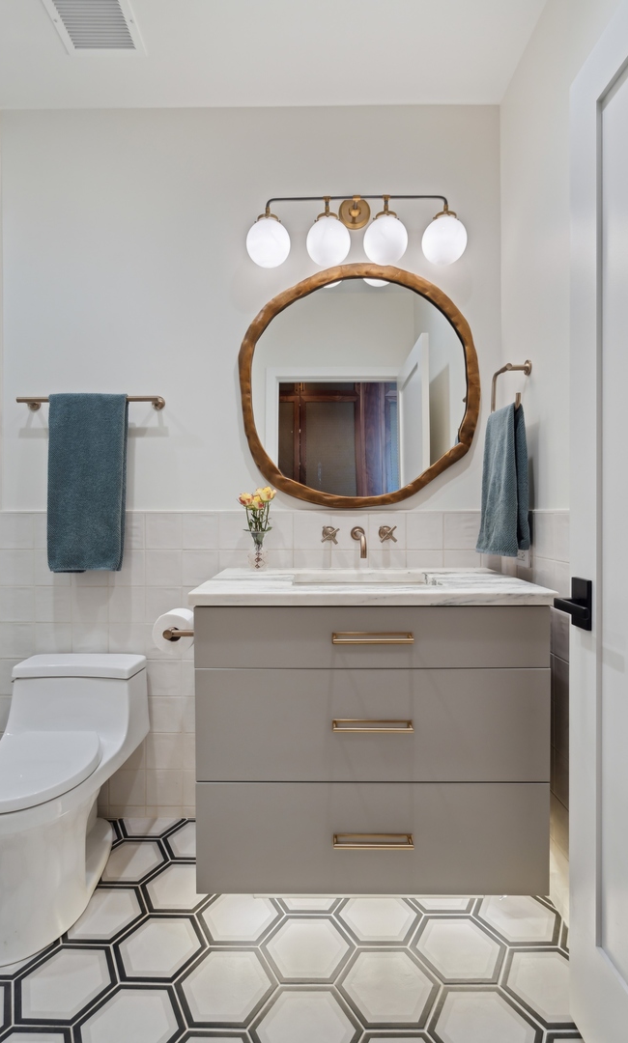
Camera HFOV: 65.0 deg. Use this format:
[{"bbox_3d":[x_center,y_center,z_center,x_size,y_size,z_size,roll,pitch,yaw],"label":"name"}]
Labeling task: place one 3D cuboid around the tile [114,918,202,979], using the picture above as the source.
[{"bbox_3d":[-0.384,1.066,1.231,0.210,0.010,0.178,0,0,0],"label":"tile"}]

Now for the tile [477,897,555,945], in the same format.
[{"bbox_3d":[0.548,1.066,1.326,0.210,0.010,0.178,0,0,0],"label":"tile"}]

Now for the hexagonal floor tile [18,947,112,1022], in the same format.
[{"bbox_3d":[-0.565,1.055,1.121,0.218,0.010,0.184,0,1,0],"label":"hexagonal floor tile"}]

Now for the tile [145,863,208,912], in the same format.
[{"bbox_3d":[-0.403,1.109,1.494,0.250,0.010,0.212,0,1,0],"label":"tile"}]

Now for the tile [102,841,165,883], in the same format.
[{"bbox_3d":[-0.559,1.047,1.510,0.218,0.010,0.184,0,1,0],"label":"tile"}]

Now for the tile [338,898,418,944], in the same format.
[{"bbox_3d":[0.174,1.066,1.328,0.210,0.010,0.178,0,0,0],"label":"tile"}]

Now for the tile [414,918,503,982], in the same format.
[{"bbox_3d":[0.355,1.054,1.211,0.218,0.010,0.184,0,1,0],"label":"tile"}]

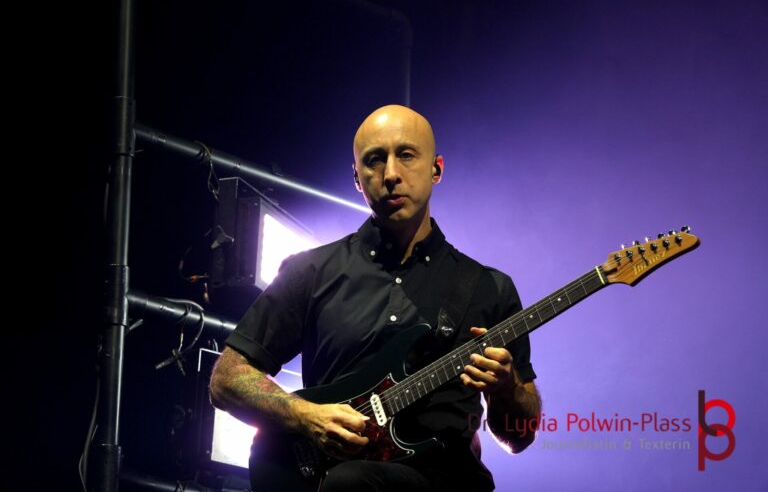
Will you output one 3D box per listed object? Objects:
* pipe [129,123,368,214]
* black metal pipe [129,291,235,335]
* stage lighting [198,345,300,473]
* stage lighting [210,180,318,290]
[{"bbox_3d":[-0.318,-0.197,7.188,0.052,0.052,1.100,-16,-24,41],"label":"pipe"},{"bbox_3d":[-0.344,0.250,7.022,0.052,0.052,1.050,-16,-24,41],"label":"black metal pipe"},{"bbox_3d":[-0.336,0.492,6.956,0.170,0.320,0.520,-16,-24,41],"label":"stage lighting"},{"bbox_3d":[-0.317,0.032,7.104,0.160,0.310,0.520,-4,-18,21],"label":"stage lighting"}]

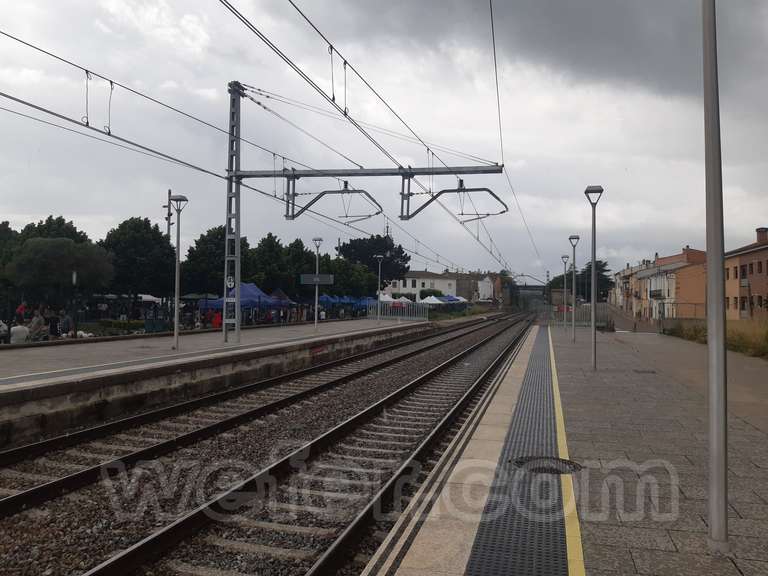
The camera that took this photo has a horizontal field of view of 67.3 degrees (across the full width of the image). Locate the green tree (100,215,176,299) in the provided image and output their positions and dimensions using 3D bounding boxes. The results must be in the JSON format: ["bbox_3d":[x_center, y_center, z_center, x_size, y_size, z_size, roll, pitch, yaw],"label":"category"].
[{"bbox_3d":[-16.273,-0.815,37.903,4.809,7.662,5.000,0,-1,0],"label":"green tree"}]

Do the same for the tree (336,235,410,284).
[{"bbox_3d":[-1.694,-1.869,89.840,11.390,12.650,10.500,0,-1,0],"label":"tree"}]

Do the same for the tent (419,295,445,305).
[{"bbox_3d":[6.768,2.601,80.000,3.000,3.120,3.000,0,-1,16],"label":"tent"}]

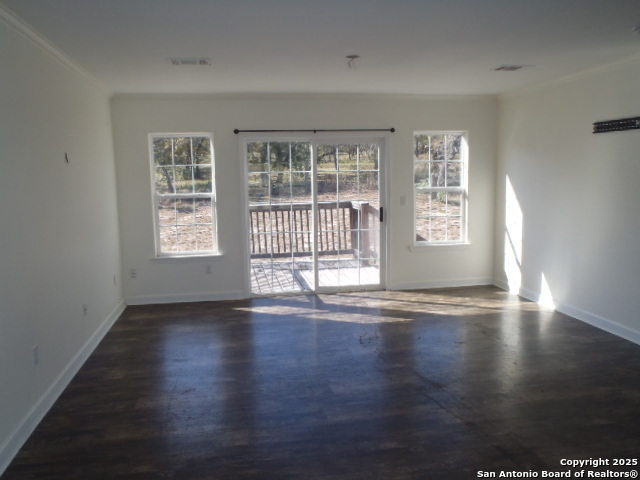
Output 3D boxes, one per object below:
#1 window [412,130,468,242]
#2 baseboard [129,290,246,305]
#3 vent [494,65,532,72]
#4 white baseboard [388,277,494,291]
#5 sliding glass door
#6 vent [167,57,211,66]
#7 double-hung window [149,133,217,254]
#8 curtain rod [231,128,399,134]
[{"bbox_3d":[1.616,-0.692,6.925,0.750,1.480,0.100,-2,7,-10],"label":"window"},{"bbox_3d":[-1.657,0.729,6.443,1.430,0.115,0.018,-2,7,-10],"label":"baseboard"},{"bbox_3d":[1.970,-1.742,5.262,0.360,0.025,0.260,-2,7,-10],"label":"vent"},{"bbox_3d":[1.665,0.598,7.056,1.510,0.110,0.018,-2,7,-10],"label":"white baseboard"},{"bbox_3d":[-0.029,-0.280,6.655,1.800,2.010,0.120,-2,7,-10],"label":"sliding glass door"},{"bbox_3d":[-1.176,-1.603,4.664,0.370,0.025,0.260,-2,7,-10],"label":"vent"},{"bbox_3d":[-1.654,-0.542,6.325,0.750,1.480,0.100,-2,7,-10],"label":"double-hung window"},{"bbox_3d":[-0.036,-1.355,6.438,2.030,0.055,0.090,-2,7,-10],"label":"curtain rod"}]

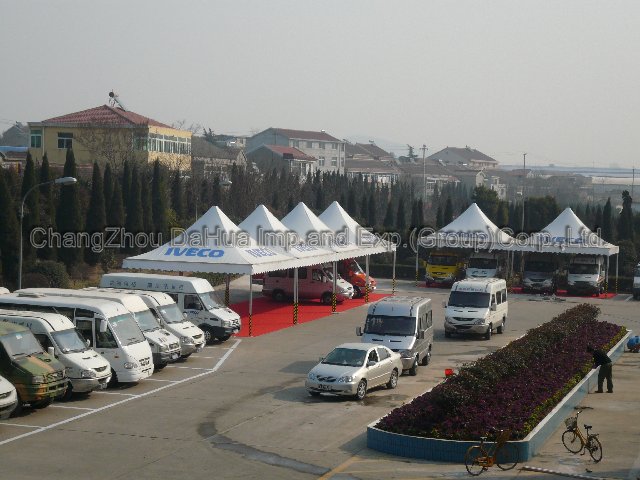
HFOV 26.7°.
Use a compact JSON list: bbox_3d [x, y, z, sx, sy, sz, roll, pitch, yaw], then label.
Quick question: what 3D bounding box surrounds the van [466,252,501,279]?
[{"bbox_3d":[11.082,1.810,88.158,2.050,2.600,5.300,3,3,18],"label":"van"}]

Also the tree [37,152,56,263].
[{"bbox_3d":[-19.295,-2.247,95.039,1.400,7.818,1.400,2,3,-12],"label":"tree"}]

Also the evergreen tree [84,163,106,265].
[{"bbox_3d":[-15.794,-1.850,95.052,1.450,7.279,1.450,2,3,-9],"label":"evergreen tree"}]

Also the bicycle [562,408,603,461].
[{"bbox_3d":[6.551,4.833,33.065,0.560,1.030,1.680,1,2,-18],"label":"bicycle"}]

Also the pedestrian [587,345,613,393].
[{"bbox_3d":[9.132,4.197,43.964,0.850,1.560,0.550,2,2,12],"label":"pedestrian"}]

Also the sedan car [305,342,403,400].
[{"bbox_3d":[1.127,4.059,42.650,1.740,1.460,4.500,3,3,25],"label":"sedan car"}]

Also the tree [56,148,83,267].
[{"bbox_3d":[-17.078,-2.206,92.034,1.750,8.191,1.750,2,3,-11],"label":"tree"}]

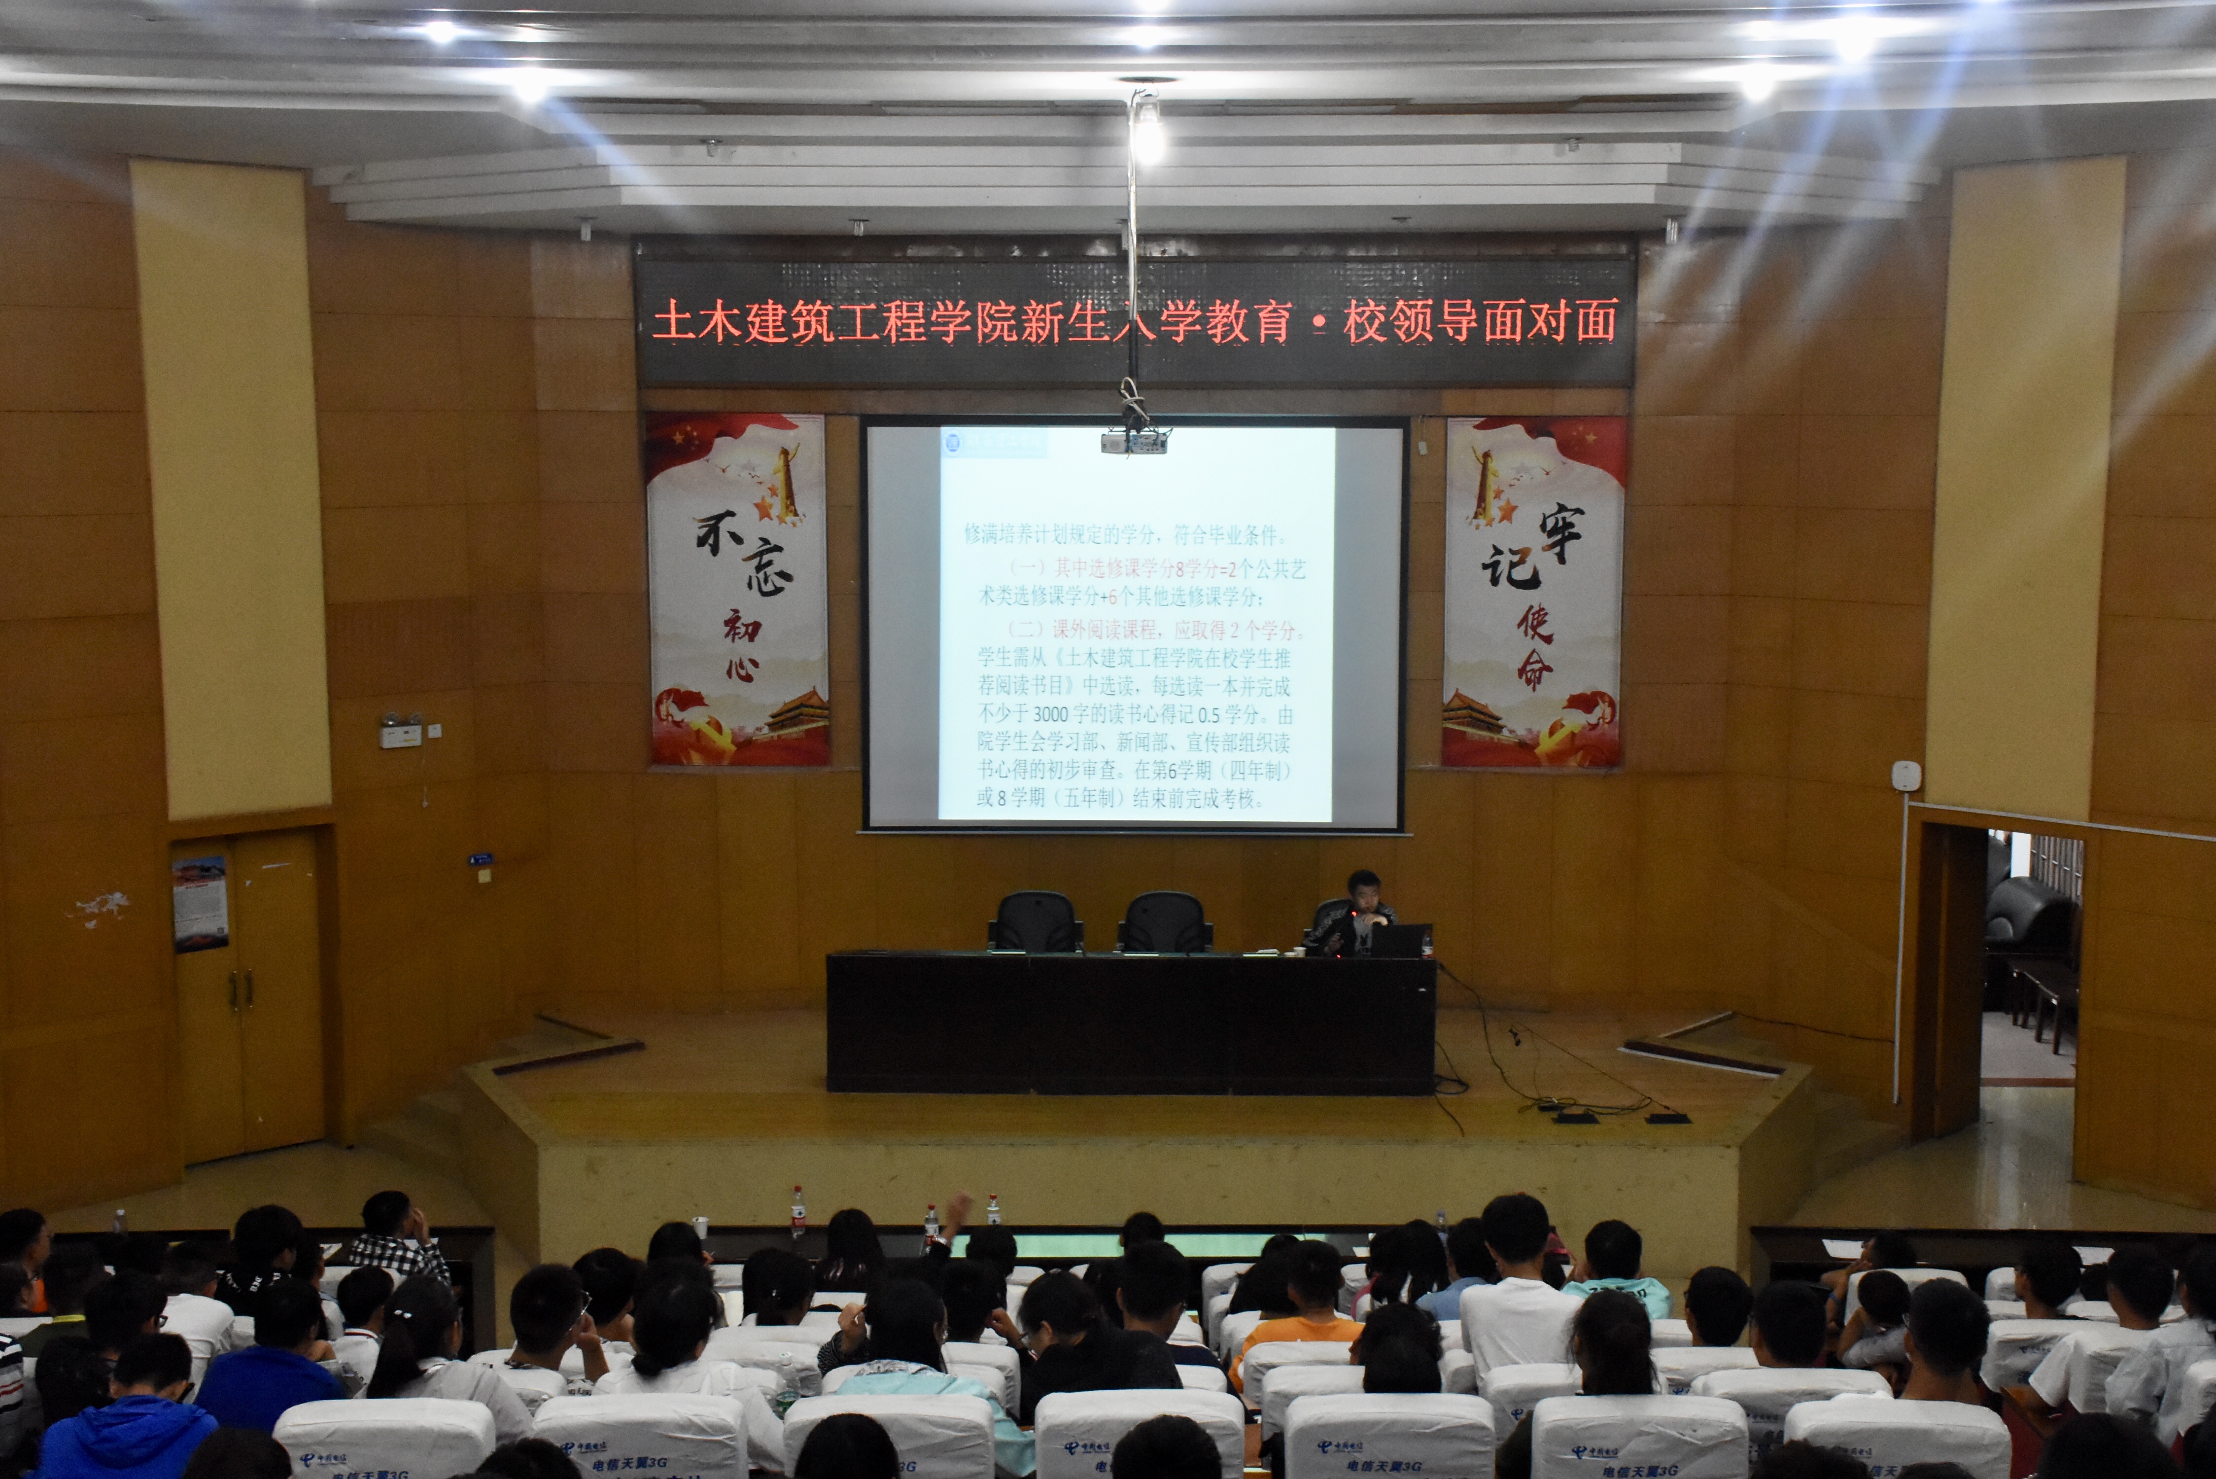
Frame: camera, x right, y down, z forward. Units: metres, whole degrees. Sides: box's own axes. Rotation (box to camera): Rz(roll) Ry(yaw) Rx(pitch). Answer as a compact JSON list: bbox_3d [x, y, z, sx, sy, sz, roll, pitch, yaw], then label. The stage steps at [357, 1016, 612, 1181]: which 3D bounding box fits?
[{"bbox_3d":[-3.990,2.283,17.786,1.200,0.720,1.250,-7,10,-43],"label":"stage steps"}]

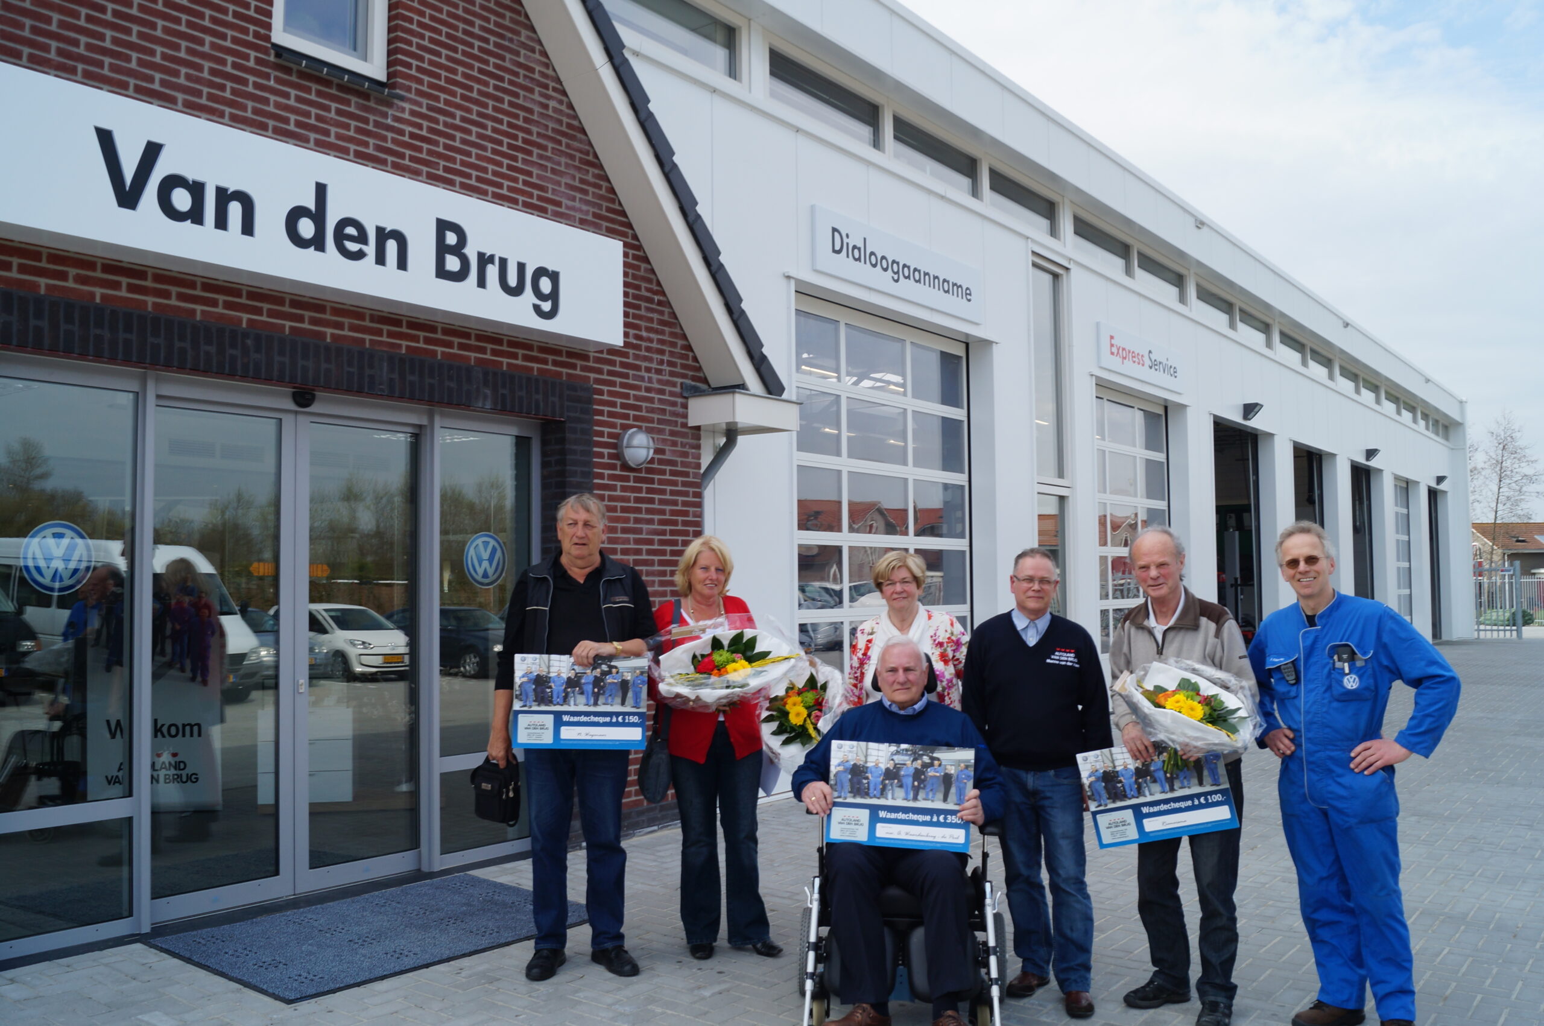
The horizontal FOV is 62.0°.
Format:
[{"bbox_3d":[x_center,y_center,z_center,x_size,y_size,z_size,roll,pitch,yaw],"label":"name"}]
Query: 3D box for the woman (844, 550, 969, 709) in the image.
[{"bbox_3d":[0.550,0.996,5.300,0.500,1.660,0.350,-1,-3,7],"label":"woman"}]

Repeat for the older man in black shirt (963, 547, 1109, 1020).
[{"bbox_3d":[0.983,0.984,4.710,0.540,1.670,0.380,-1,-3,16],"label":"older man in black shirt"}]

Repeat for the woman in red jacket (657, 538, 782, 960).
[{"bbox_3d":[-0.213,0.969,5.330,0.540,1.720,0.400,0,-3,-5],"label":"woman in red jacket"}]

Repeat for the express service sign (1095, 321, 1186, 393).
[{"bbox_3d":[4.337,-1.792,15.013,0.050,0.500,2.650,-3,-4,37],"label":"express service sign"}]

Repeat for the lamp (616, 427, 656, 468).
[{"bbox_3d":[-0.800,-0.396,7.778,0.120,0.240,0.240,-3,-4,37],"label":"lamp"}]

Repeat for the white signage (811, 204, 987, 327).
[{"bbox_3d":[1.113,-2.022,10.713,0.050,0.490,2.650,-3,-4,37],"label":"white signage"}]

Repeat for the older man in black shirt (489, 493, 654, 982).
[{"bbox_3d":[-0.784,0.876,5.080,0.630,1.880,0.420,0,-3,-5],"label":"older man in black shirt"}]

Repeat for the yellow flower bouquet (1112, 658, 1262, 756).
[{"bbox_3d":[1.416,0.669,4.380,0.510,0.360,0.320,-2,-3,18],"label":"yellow flower bouquet"}]

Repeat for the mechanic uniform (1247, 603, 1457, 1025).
[{"bbox_3d":[2.001,1.003,4.420,0.690,1.470,0.410,-2,-4,30],"label":"mechanic uniform"}]

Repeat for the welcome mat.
[{"bbox_3d":[-1.653,1.807,5.600,1.190,0.015,1.700,-3,-4,37],"label":"welcome mat"}]

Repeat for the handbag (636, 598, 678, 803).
[{"bbox_3d":[-0.479,0.785,5.340,0.180,0.850,0.270,1,-3,-17],"label":"handbag"}]

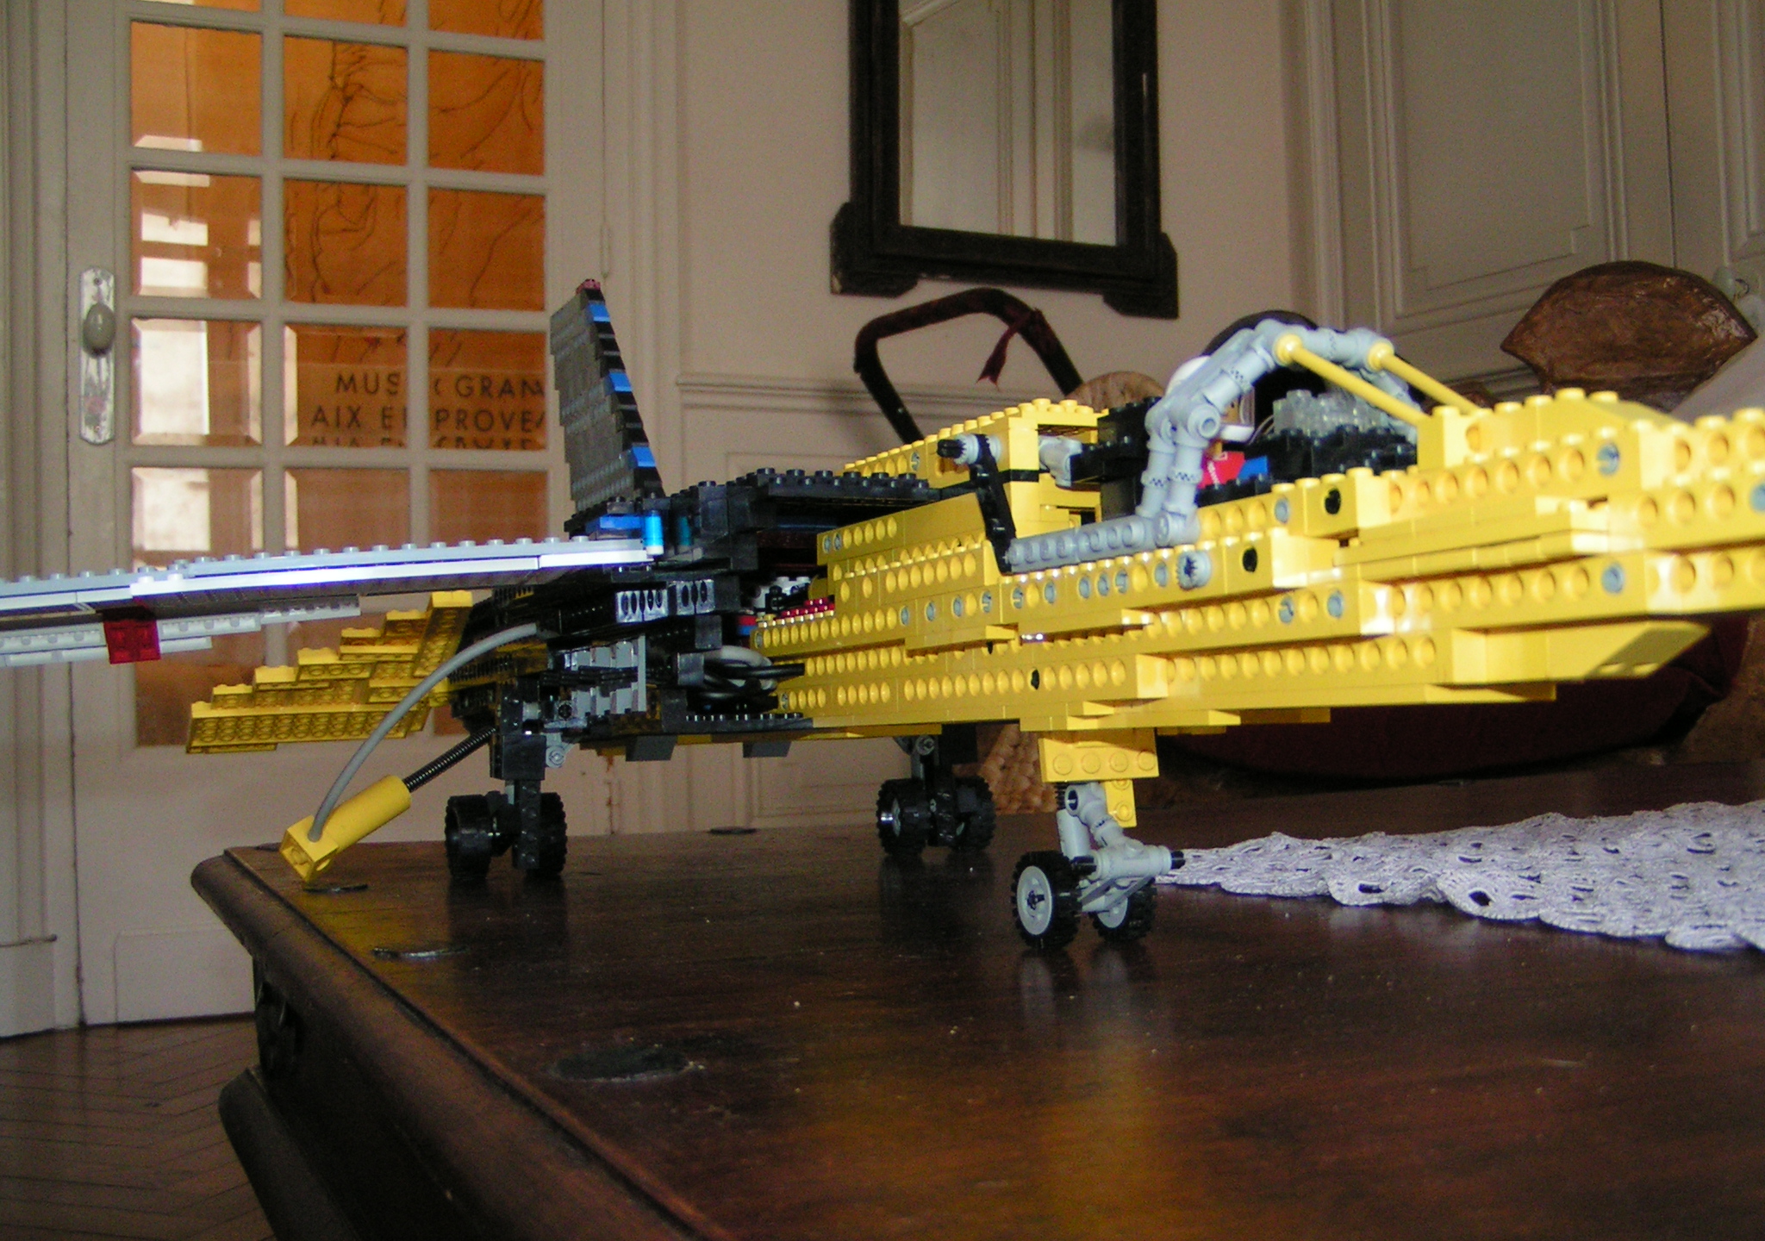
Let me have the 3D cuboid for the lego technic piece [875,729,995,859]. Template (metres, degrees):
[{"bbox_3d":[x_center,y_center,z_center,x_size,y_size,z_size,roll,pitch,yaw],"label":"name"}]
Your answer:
[{"bbox_3d":[0.021,0.066,0.770,0.039,0.053,0.032,0,-3,-24],"label":"lego technic piece"}]

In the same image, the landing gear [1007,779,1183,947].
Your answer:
[{"bbox_3d":[0.055,0.060,0.486,0.032,0.043,0.038,0,-3,-24],"label":"landing gear"}]

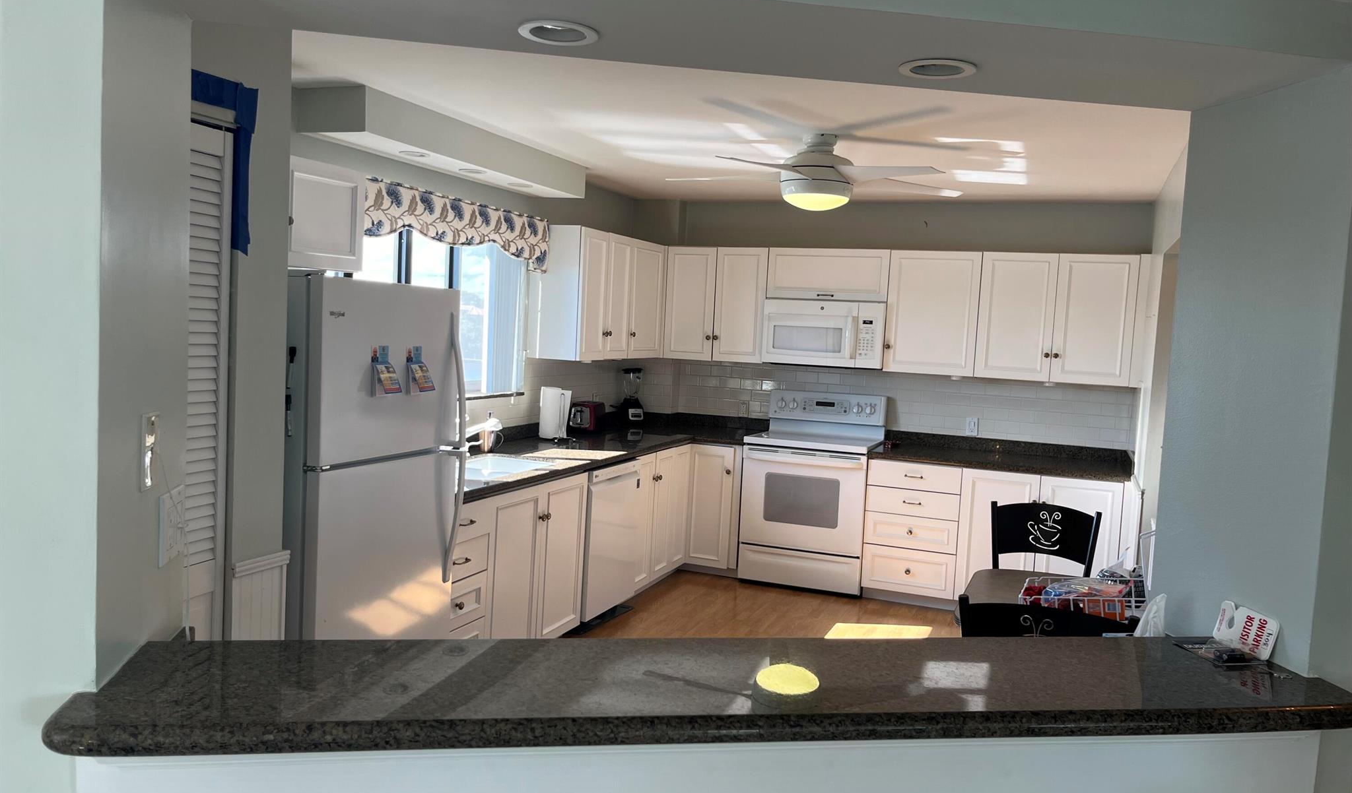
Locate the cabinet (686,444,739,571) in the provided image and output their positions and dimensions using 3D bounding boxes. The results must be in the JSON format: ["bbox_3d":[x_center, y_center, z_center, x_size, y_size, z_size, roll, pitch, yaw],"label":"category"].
[{"bbox_3d":[0.349,0.683,6.710,0.363,0.775,0.595,4,4,21],"label":"cabinet"}]

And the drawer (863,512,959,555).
[{"bbox_3d":[1.474,0.794,6.230,0.540,0.196,0.510,4,4,21],"label":"drawer"}]

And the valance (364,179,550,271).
[{"bbox_3d":[-1.060,-0.784,4.781,0.115,0.282,1.730,4,4,21],"label":"valance"}]

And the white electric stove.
[{"bbox_3d":[0.874,0.592,6.476,0.764,1.190,0.665,4,4,21],"label":"white electric stove"}]

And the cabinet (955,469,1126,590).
[{"bbox_3d":[2.155,0.842,6.026,0.880,0.846,0.590,4,4,21],"label":"cabinet"}]

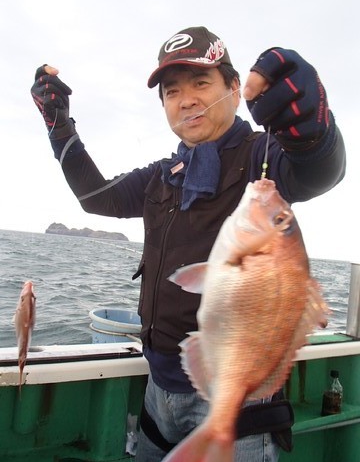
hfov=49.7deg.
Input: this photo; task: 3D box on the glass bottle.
[{"bbox_3d":[0.584,0.616,1.480,0.069,0.166,0.069,5,-2,0],"label":"glass bottle"}]

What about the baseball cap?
[{"bbox_3d":[0.014,-0.405,0.890,0.175,0.138,0.270,-8,6,30],"label":"baseball cap"}]

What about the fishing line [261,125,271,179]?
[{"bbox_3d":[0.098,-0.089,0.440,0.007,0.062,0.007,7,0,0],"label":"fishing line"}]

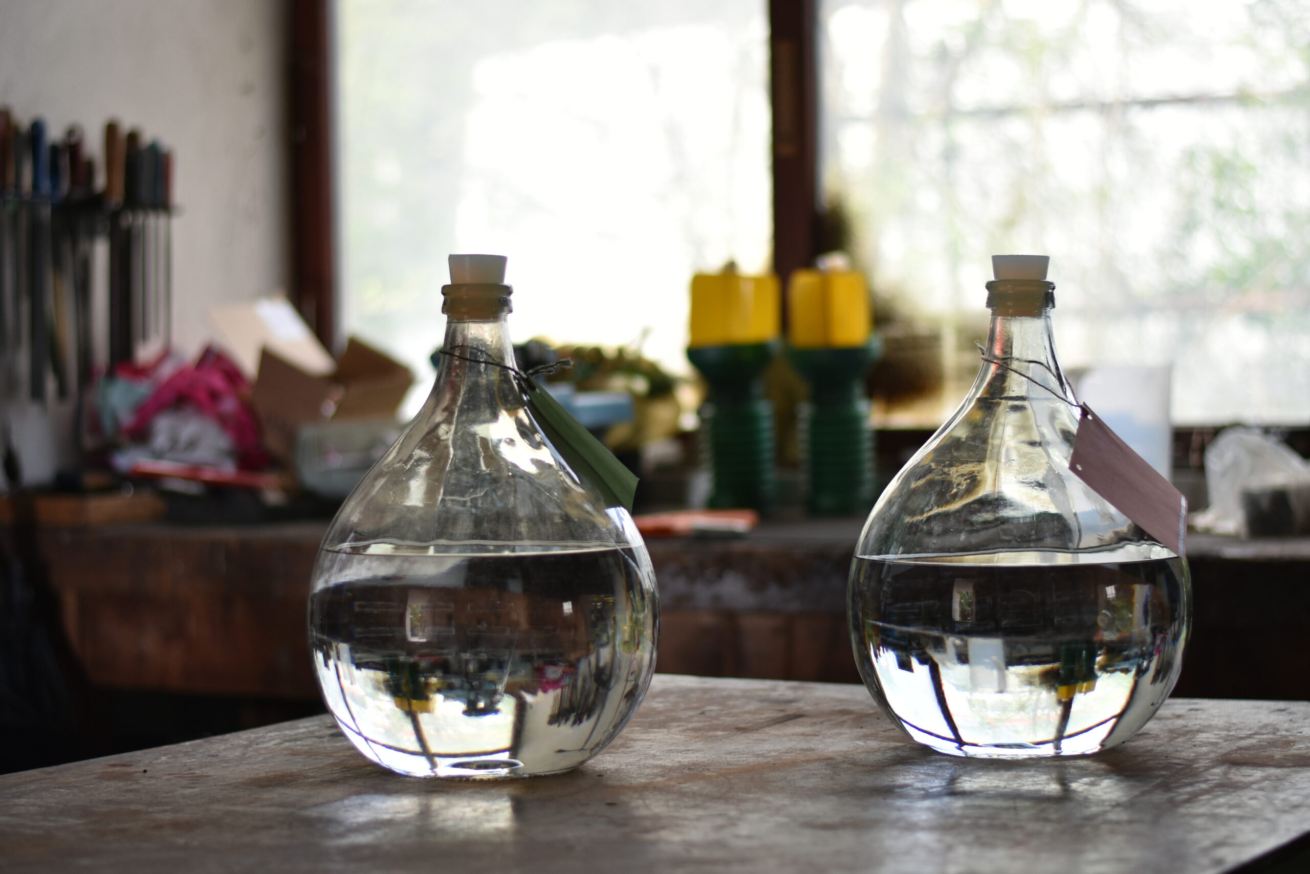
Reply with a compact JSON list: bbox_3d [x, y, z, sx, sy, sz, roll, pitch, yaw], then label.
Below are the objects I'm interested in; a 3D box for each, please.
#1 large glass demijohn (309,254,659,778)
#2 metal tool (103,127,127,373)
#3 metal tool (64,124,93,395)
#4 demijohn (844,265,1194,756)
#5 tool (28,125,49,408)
[{"bbox_3d":[-0.105,0.046,1.668,0.212,0.314,0.212,-1,0,0],"label":"large glass demijohn"},{"bbox_3d":[-0.850,-0.303,4.300,0.028,0.382,0.028,-1,0,30],"label":"metal tool"},{"bbox_3d":[-0.894,-0.277,4.230,0.030,0.405,0.034,-1,0,30],"label":"metal tool"},{"bbox_3d":[0.229,0.043,1.715,0.214,0.313,0.214,-1,0,0],"label":"demijohn"},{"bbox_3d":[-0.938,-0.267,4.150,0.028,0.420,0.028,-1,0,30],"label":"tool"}]

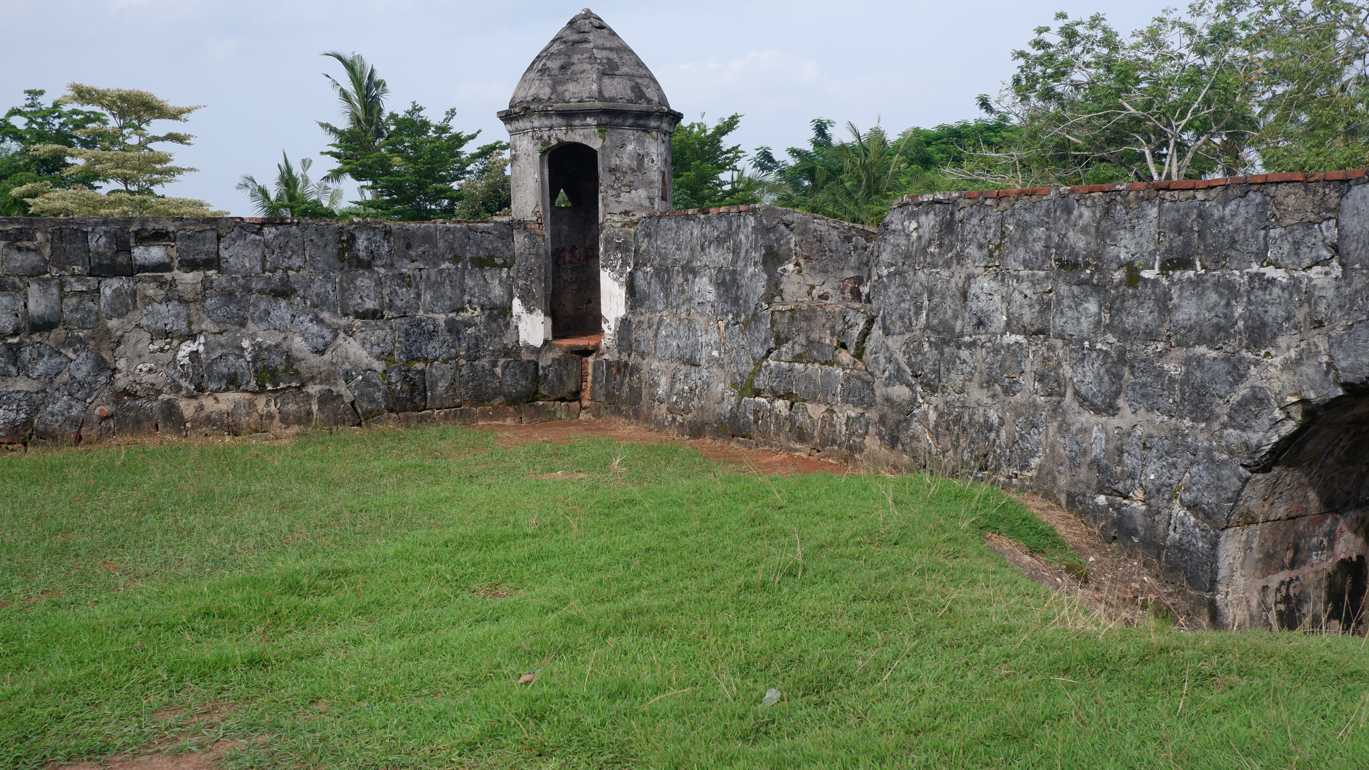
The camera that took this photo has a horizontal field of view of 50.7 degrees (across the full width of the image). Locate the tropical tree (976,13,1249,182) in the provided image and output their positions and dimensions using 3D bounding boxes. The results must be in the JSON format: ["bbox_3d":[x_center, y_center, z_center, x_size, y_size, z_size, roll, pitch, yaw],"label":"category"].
[{"bbox_3d":[7.109,-2.135,23.909,4.500,8.043,4.400,1,5,16],"label":"tropical tree"}]

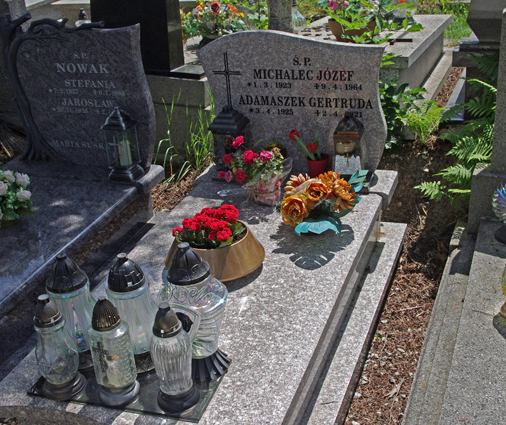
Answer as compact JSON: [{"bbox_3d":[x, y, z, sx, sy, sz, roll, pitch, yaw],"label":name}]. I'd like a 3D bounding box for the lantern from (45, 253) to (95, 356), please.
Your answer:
[{"bbox_3d":[-0.489,0.259,2.029,0.125,0.333,0.125,4,27,19],"label":"lantern"}]

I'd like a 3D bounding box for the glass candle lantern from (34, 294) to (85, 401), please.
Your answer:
[{"bbox_3d":[-0.474,0.314,1.781,0.106,0.267,0.106,5,27,20],"label":"glass candle lantern"}]

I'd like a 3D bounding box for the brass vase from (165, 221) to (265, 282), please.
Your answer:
[{"bbox_3d":[-0.131,0.113,2.548,0.338,0.093,0.325,-4,25,2],"label":"brass vase"}]

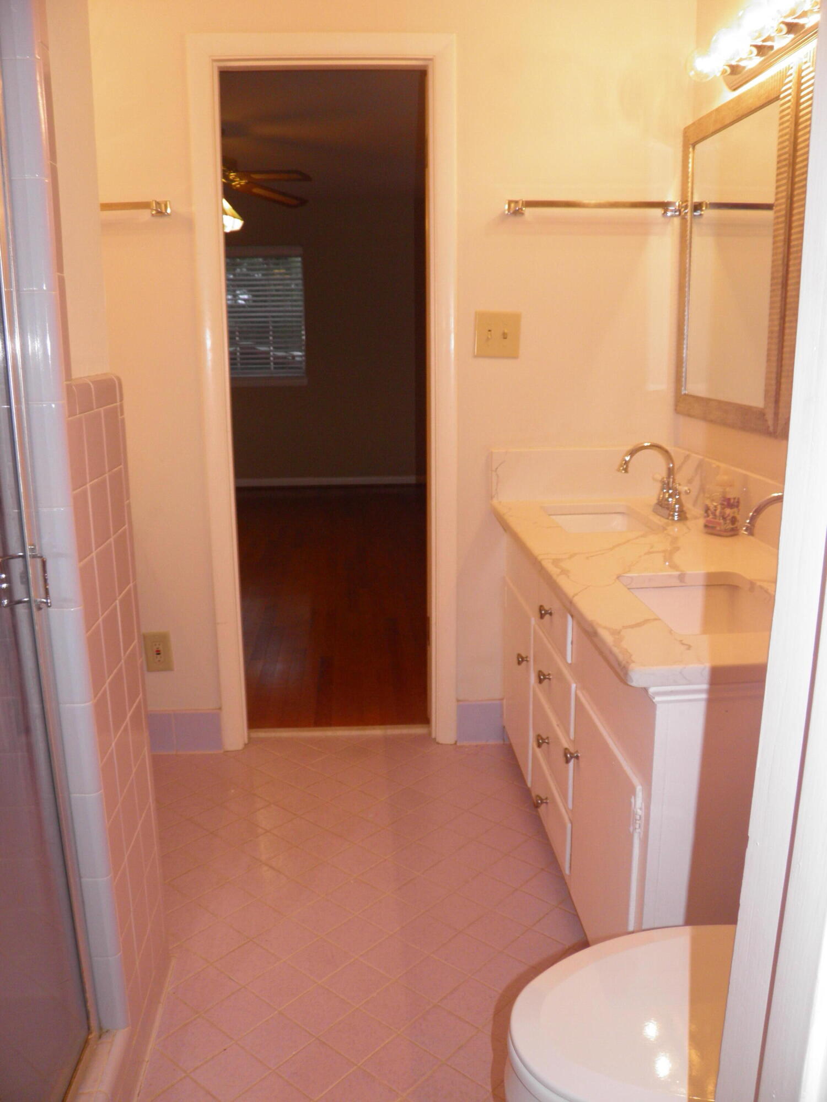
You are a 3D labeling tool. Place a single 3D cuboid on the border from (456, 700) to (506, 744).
[{"bbox_3d":[0.224,0.573,2.963,0.164,0.149,0.013,-1,13,-3],"label":"border"}]

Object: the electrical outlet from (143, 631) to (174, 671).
[{"bbox_3d":[-0.816,0.323,2.855,0.082,0.131,0.010,-1,13,-3],"label":"electrical outlet"}]

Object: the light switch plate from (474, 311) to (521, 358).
[{"bbox_3d":[0.254,-0.653,2.692,0.137,0.132,0.014,-1,13,-3],"label":"light switch plate"}]

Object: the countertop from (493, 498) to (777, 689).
[{"bbox_3d":[0.576,0.024,2.090,0.585,0.036,1.505,-1,13,-3],"label":"countertop"}]

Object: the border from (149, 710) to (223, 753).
[{"bbox_3d":[-0.749,0.596,2.917,0.247,0.146,0.013,-1,13,-3],"label":"border"}]

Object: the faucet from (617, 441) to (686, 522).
[{"bbox_3d":[0.671,-0.205,2.544,0.195,0.214,0.220,-1,13,-3],"label":"faucet"}]

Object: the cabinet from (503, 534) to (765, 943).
[{"bbox_3d":[0.599,0.417,2.194,0.540,0.782,1.475,-1,13,-3],"label":"cabinet"}]

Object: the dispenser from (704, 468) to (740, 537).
[{"bbox_3d":[0.795,-0.128,2.296,0.057,0.168,0.076,-9,15,-32],"label":"dispenser"}]

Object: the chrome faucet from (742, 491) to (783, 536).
[{"bbox_3d":[0.717,-0.013,1.681,0.195,0.214,0.220,-1,13,-3],"label":"chrome faucet"}]

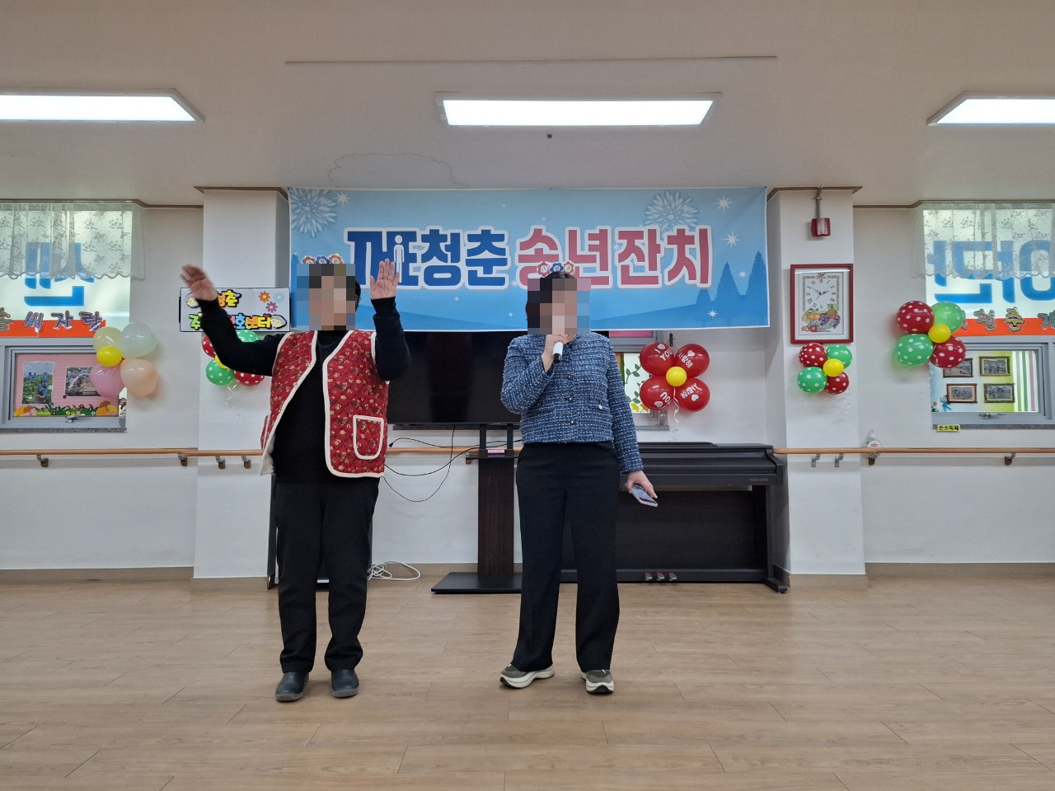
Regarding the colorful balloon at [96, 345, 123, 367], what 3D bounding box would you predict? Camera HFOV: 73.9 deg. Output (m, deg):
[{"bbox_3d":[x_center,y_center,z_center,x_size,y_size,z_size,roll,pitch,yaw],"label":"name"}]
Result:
[{"bbox_3d":[-2.616,-0.240,4.383,0.140,0.135,0.140,0,-4,0],"label":"colorful balloon"}]

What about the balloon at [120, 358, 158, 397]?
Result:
[{"bbox_3d":[-2.539,-0.116,4.590,0.225,0.250,0.230,0,-3,0],"label":"balloon"}]

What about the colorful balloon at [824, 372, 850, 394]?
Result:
[{"bbox_3d":[1.861,-0.089,4.227,0.170,0.170,0.160,0,-3,0],"label":"colorful balloon"}]

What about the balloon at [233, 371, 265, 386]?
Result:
[{"bbox_3d":[-1.666,-0.146,4.205,0.185,0.180,0.170,0,-3,0],"label":"balloon"}]

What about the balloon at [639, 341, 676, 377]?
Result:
[{"bbox_3d":[0.849,-0.239,4.571,0.235,0.220,0.220,0,-3,0],"label":"balloon"}]

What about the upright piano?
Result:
[{"bbox_3d":[0.824,0.744,4.402,1.410,0.875,0.460,0,-3,0],"label":"upright piano"}]

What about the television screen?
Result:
[{"bbox_3d":[-0.202,-0.230,4.542,1.455,0.835,0.060,0,-3,0],"label":"television screen"}]

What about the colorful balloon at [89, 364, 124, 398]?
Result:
[{"bbox_3d":[-2.747,-0.100,4.590,0.215,0.230,0.220,0,-3,0],"label":"colorful balloon"}]

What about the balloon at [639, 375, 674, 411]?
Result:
[{"bbox_3d":[0.844,-0.013,4.560,0.230,0.230,0.220,0,-3,0],"label":"balloon"}]

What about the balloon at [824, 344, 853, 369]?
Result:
[{"bbox_3d":[1.898,-0.234,4.276,0.158,0.158,0.158,0,-3,0],"label":"balloon"}]

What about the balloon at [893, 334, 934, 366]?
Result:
[{"bbox_3d":[2.512,-0.294,4.550,0.242,0.218,0.210,0,-3,0],"label":"balloon"}]

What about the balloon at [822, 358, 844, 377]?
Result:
[{"bbox_3d":[1.818,-0.164,4.157,0.115,0.110,0.112,0,-3,0],"label":"balloon"}]

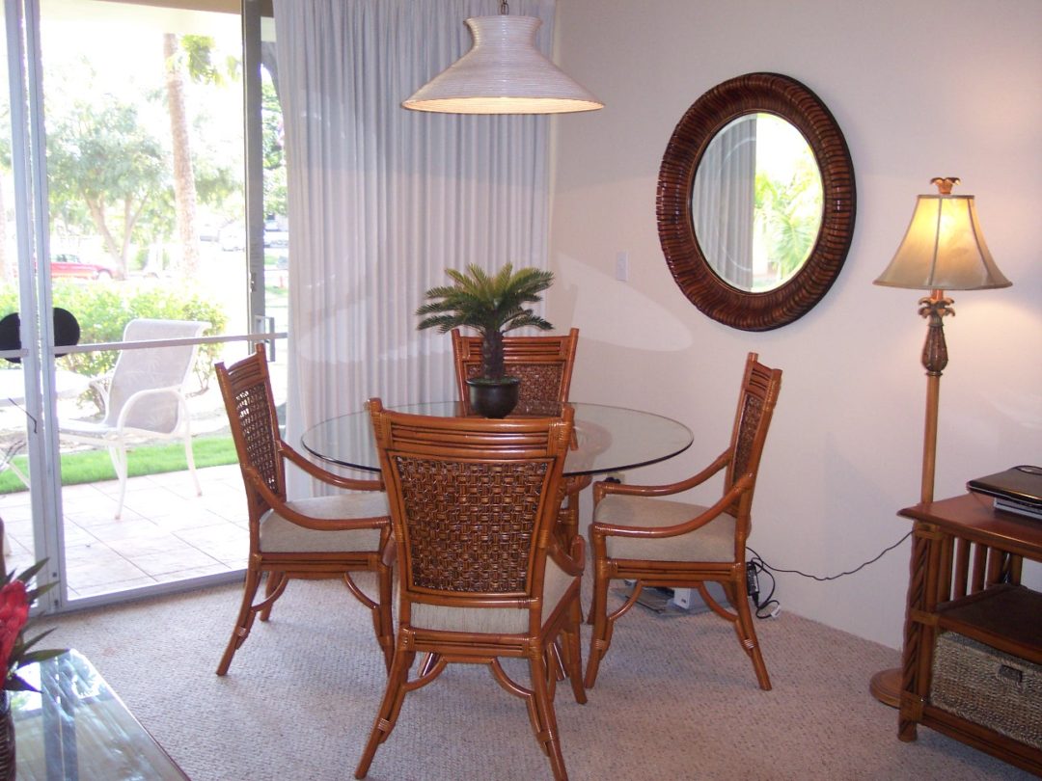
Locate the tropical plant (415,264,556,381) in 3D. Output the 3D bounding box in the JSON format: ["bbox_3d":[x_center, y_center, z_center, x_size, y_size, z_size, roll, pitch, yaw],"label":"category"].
[{"bbox_3d":[-0.115,-0.221,3.735,0.447,0.379,0.447,1,9,0],"label":"tropical plant"}]

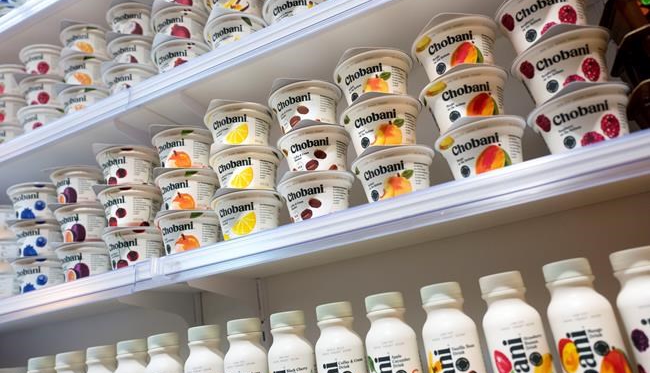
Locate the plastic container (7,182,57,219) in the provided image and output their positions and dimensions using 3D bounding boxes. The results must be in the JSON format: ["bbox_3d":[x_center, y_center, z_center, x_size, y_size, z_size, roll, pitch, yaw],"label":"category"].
[{"bbox_3d":[-0.463,0.037,0.819,0.096,0.058,0.100,-7,-19,-2],"label":"plastic container"}]

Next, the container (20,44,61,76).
[{"bbox_3d":[-0.526,-0.220,0.963,0.096,0.063,0.096,-8,-16,-2],"label":"container"}]

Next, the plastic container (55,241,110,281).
[{"bbox_3d":[-0.354,0.123,0.756,0.096,0.058,0.100,-18,-21,27],"label":"plastic container"}]

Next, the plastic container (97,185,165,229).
[{"bbox_3d":[-0.278,0.043,0.730,0.096,0.058,0.100,-7,-19,-2],"label":"plastic container"}]

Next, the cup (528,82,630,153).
[{"bbox_3d":[0.256,-0.051,0.496,0.096,0.063,0.096,-17,-18,26],"label":"cup"}]

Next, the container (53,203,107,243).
[{"bbox_3d":[-0.363,0.066,0.779,0.096,0.063,0.096,-17,-18,25],"label":"container"}]

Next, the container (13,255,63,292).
[{"bbox_3d":[-0.450,0.153,0.804,0.096,0.058,0.100,-12,-19,13],"label":"container"}]

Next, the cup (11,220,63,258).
[{"bbox_3d":[-0.461,0.096,0.826,0.097,0.058,0.097,-8,-16,-2],"label":"cup"}]

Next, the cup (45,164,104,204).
[{"bbox_3d":[-0.375,0.014,0.786,0.096,0.058,0.100,-7,-19,-2],"label":"cup"}]

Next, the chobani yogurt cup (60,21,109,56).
[{"bbox_3d":[-0.429,-0.247,0.923,0.096,0.063,0.096,-8,-16,-2],"label":"chobani yogurt cup"}]

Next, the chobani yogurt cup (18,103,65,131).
[{"bbox_3d":[-0.481,-0.092,0.875,0.096,0.058,0.100,-7,-19,-2],"label":"chobani yogurt cup"}]

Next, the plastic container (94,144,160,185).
[{"bbox_3d":[-0.288,-0.017,0.755,0.096,0.063,0.096,-15,-17,21],"label":"plastic container"}]

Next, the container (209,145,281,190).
[{"bbox_3d":[-0.102,-0.007,0.654,0.096,0.058,0.100,-12,-19,12],"label":"container"}]

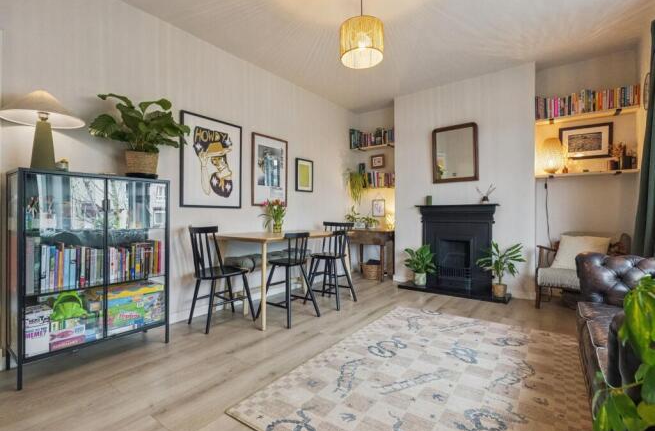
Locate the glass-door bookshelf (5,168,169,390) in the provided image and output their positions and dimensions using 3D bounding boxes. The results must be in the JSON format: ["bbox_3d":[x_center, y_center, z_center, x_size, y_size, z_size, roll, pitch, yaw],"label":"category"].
[{"bbox_3d":[-1.574,0.346,2.000,0.380,1.200,0.790,0,0,38],"label":"glass-door bookshelf"}]

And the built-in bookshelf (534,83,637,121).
[{"bbox_3d":[2.644,-1.133,3.014,0.803,0.265,0.222,0,0,37],"label":"built-in bookshelf"}]

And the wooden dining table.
[{"bbox_3d":[-0.366,0.568,3.103,0.690,0.756,1.399,0,0,41],"label":"wooden dining table"}]

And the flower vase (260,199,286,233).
[{"bbox_3d":[-0.564,0.014,3.075,0.213,0.350,0.213,0,0,40],"label":"flower vase"}]

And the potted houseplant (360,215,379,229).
[{"bbox_3d":[0.661,0.101,4.523,0.270,0.210,0.250,0,0,0],"label":"potted houseplant"}]

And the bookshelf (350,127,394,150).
[{"bbox_3d":[0.735,-1.147,4.436,0.718,0.274,0.246,0,0,37],"label":"bookshelf"}]

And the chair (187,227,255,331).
[{"bbox_3d":[-0.911,0.518,2.543,0.425,0.846,0.491,0,0,43],"label":"chair"}]

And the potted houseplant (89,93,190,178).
[{"bbox_3d":[-1.381,-0.563,2.134,0.500,0.620,0.610,0,0,38],"label":"potted houseplant"}]

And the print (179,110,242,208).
[{"bbox_3d":[-1.084,-0.494,2.794,0.028,0.852,0.624,0,0,40],"label":"print"}]

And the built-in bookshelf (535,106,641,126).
[{"bbox_3d":[2.757,-1.049,3.141,0.850,0.030,0.190,0,0,36],"label":"built-in bookshelf"}]

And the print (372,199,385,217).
[{"bbox_3d":[0.827,-0.113,4.694,0.220,0.290,0.018,0,0,36],"label":"print"}]

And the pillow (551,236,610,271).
[{"bbox_3d":[2.606,0.386,3.001,0.420,0.390,0.140,5,-23,36],"label":"pillow"}]

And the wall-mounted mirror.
[{"bbox_3d":[1.595,-0.774,3.670,0.557,0.718,0.033,0,0,37],"label":"wall-mounted mirror"}]

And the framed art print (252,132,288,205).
[{"bbox_3d":[-0.657,-0.510,3.411,0.025,0.810,0.540,0,0,38],"label":"framed art print"}]

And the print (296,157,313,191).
[{"bbox_3d":[-0.286,-0.529,3.876,0.025,0.435,0.345,0,0,38],"label":"print"}]

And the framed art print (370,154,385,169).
[{"bbox_3d":[0.792,-0.830,4.559,0.255,0.198,0.024,0,0,37],"label":"framed art print"}]

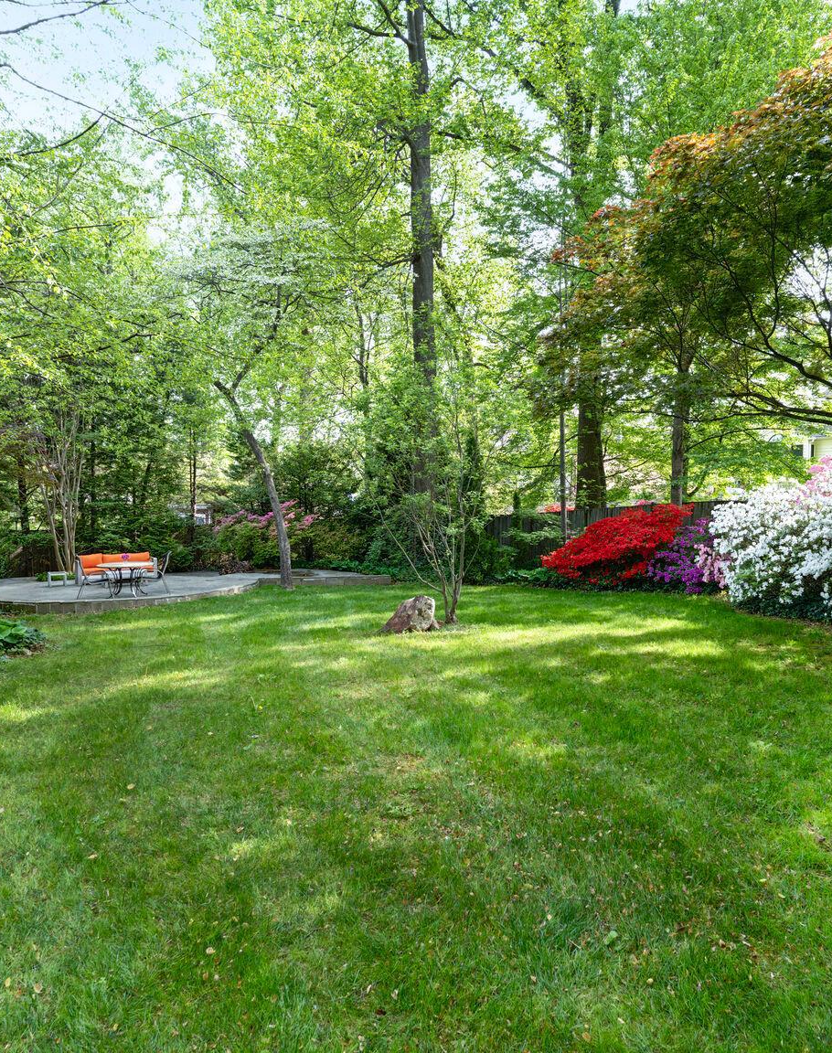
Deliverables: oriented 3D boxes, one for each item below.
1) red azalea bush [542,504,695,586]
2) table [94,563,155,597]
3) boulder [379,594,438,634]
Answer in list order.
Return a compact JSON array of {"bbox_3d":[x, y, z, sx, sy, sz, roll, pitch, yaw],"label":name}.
[{"bbox_3d":[4.685,0.416,16.300,3.200,1.850,2.200,0,0,23],"label":"red azalea bush"},{"bbox_3d":[-6.500,1.215,15.700,1.250,0.730,1.250,0,0,0],"label":"table"},{"bbox_3d":[-0.099,1.421,11.300,0.900,0.600,0.650,0,0,0],"label":"boulder"}]

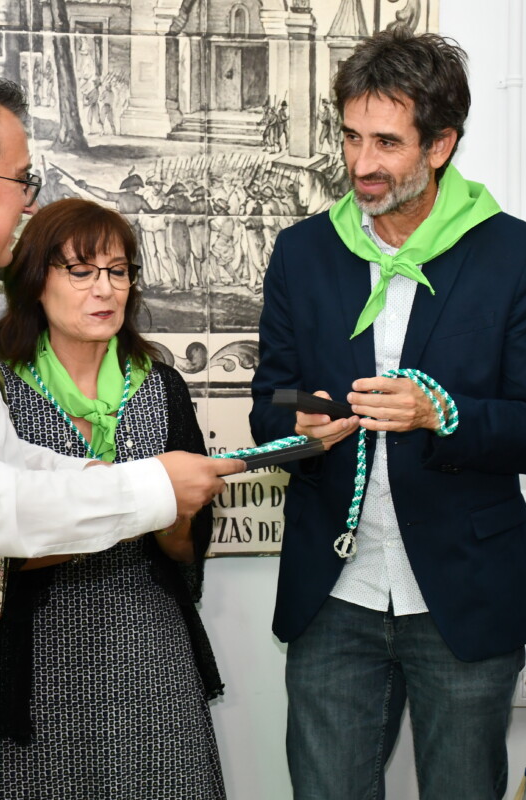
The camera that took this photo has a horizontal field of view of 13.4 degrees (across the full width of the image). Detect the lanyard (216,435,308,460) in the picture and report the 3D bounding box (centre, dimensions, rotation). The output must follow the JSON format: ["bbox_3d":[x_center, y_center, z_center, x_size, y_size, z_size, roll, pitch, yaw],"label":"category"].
[{"bbox_3d":[-0.003,0.065,2.950,0.135,0.025,0.070,-11,7,-17],"label":"lanyard"}]

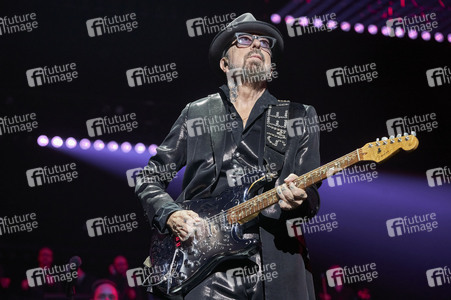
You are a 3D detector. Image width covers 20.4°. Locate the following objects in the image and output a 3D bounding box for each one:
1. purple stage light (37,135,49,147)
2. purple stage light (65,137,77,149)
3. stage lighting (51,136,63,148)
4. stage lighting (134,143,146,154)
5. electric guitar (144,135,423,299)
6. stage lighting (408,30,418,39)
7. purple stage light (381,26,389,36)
[{"bbox_3d":[-2.875,-0.139,19.765,0.180,0.180,0.180,2,-9,-14],"label":"purple stage light"},{"bbox_3d":[-2.446,-0.113,19.906,0.180,0.180,0.180,2,-9,-14],"label":"purple stage light"},{"bbox_3d":[-2.660,-0.122,19.835,0.180,0.180,0.180,2,-9,-14],"label":"stage lighting"},{"bbox_3d":[-1.372,-0.021,20.251,0.180,0.180,0.180,2,-9,-14],"label":"stage lighting"},{"bbox_3d":[0.164,0.158,3.835,0.975,0.325,0.063,-27,-43,23],"label":"electric guitar"},{"bbox_3d":[2.328,-1.430,15.500,0.140,0.140,0.140,-2,-12,9],"label":"stage lighting"},{"bbox_3d":[1.962,-1.458,15.400,0.140,0.140,0.140,-2,-12,7],"label":"purple stage light"}]

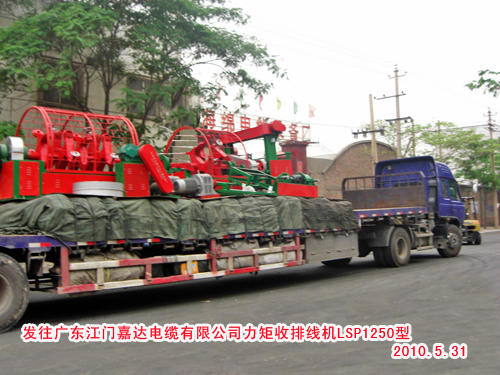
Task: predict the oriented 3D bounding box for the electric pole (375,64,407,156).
[{"bbox_3d":[9.106,-2.384,34.651,2.200,10.760,0.400,-4,-4,40],"label":"electric pole"}]

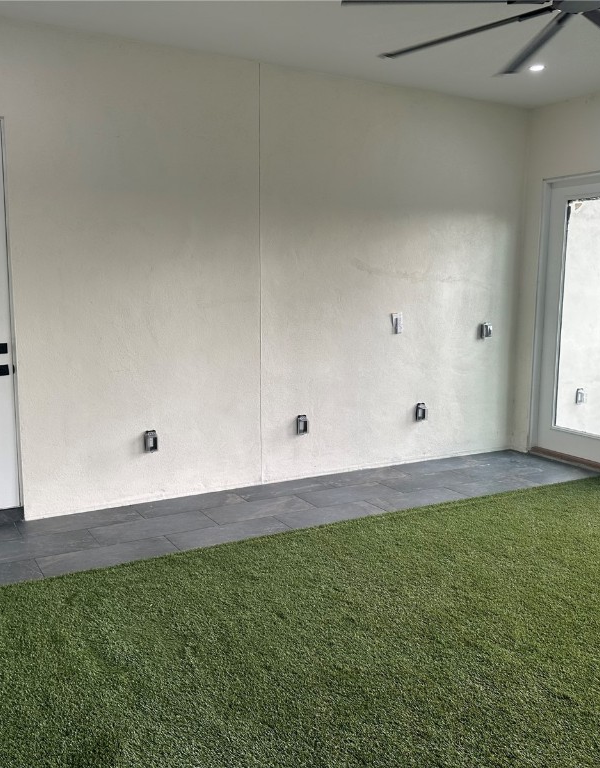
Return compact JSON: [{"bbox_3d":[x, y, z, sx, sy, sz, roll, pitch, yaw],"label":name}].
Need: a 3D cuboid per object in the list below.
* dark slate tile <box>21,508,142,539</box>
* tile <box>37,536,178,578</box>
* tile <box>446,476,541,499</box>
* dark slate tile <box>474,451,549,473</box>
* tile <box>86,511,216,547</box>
[{"bbox_3d":[-1.452,0.905,4.690,0.755,0.012,0.328,-4,9,-30],"label":"dark slate tile"},{"bbox_3d":[-1.091,0.994,4.072,0.755,0.012,0.345,-4,9,-30],"label":"tile"},{"bbox_3d":[1.533,0.801,5.569,0.757,0.013,0.320,-4,9,-30],"label":"tile"},{"bbox_3d":[1.806,0.679,6.549,0.669,0.012,0.328,-4,9,-30],"label":"dark slate tile"},{"bbox_3d":[-0.943,0.926,4.566,0.759,0.012,0.366,-4,9,-30],"label":"tile"}]

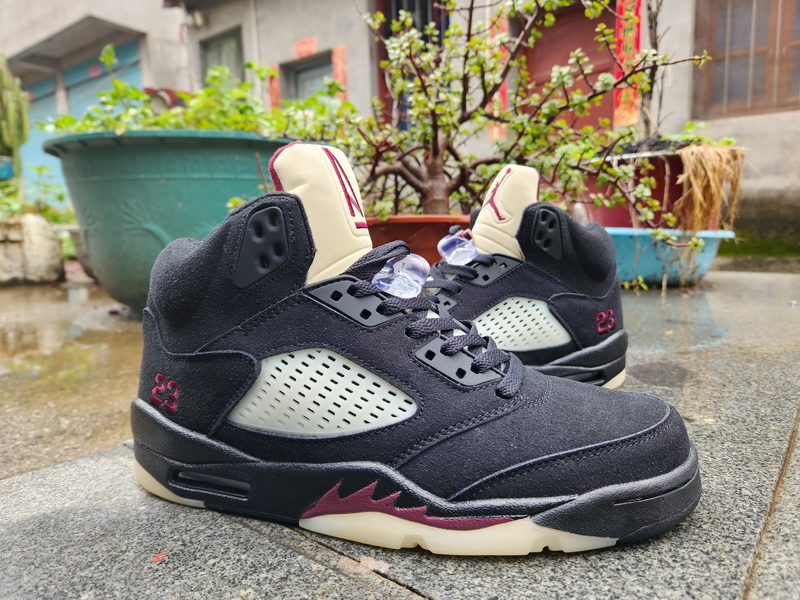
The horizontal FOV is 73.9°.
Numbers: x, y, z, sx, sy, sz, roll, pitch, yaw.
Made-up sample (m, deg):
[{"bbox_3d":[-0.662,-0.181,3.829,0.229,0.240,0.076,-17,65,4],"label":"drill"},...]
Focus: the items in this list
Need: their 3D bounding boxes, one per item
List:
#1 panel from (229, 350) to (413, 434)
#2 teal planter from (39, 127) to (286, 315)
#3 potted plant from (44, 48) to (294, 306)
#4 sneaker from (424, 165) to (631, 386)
[{"bbox_3d":[-0.037,0.044,0.254,0.090,0.042,0.012,0,-13,3],"label":"panel"},{"bbox_3d":[-0.323,-0.124,0.982,0.527,0.288,0.527,-1,9,0],"label":"teal planter"},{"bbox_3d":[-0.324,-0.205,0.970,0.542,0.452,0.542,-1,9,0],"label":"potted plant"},{"bbox_3d":[0.046,-0.013,0.431,0.302,0.188,0.113,-3,9,-13],"label":"sneaker"}]

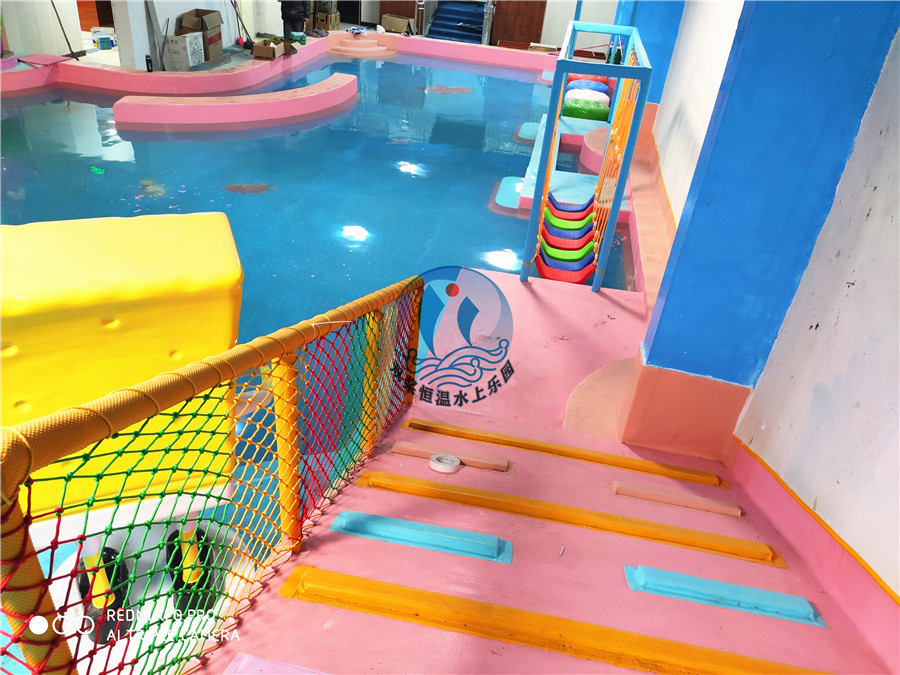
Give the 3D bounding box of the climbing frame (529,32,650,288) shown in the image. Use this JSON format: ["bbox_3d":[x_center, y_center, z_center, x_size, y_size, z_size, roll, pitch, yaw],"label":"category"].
[{"bbox_3d":[1.304,-1.881,6.526,0.692,1.836,2.665,9,32,7],"label":"climbing frame"}]

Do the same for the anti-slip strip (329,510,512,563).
[{"bbox_3d":[-0.103,0.735,2.538,0.683,0.040,0.140,9,10,7],"label":"anti-slip strip"}]

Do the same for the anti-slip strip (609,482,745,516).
[{"bbox_3d":[1.095,0.781,3.269,0.581,0.034,0.082,9,10,7],"label":"anti-slip strip"}]

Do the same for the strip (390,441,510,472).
[{"bbox_3d":[0.002,0.602,3.418,0.580,0.034,0.082,9,10,7],"label":"strip"}]

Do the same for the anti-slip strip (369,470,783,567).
[{"bbox_3d":[0.489,0.759,2.894,1.802,0.040,0.140,9,10,7],"label":"anti-slip strip"}]

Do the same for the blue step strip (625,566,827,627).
[{"bbox_3d":[0.978,0.913,2.409,0.662,0.040,0.140,9,10,7],"label":"blue step strip"}]

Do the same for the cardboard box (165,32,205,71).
[{"bbox_3d":[-4.636,-5.013,11.818,0.425,0.523,0.580,6,32,2],"label":"cardboard box"}]

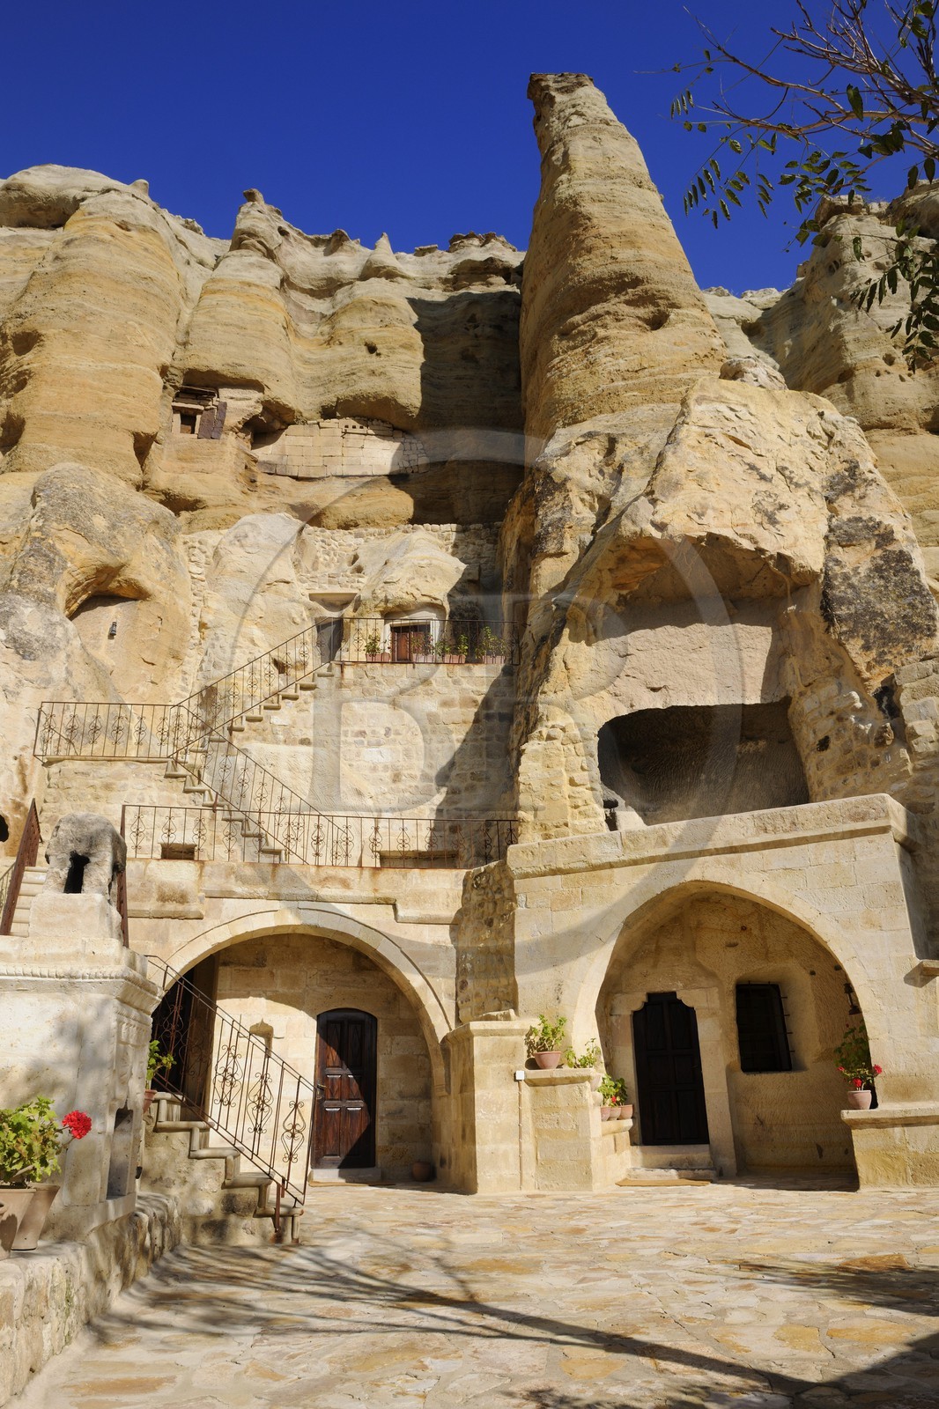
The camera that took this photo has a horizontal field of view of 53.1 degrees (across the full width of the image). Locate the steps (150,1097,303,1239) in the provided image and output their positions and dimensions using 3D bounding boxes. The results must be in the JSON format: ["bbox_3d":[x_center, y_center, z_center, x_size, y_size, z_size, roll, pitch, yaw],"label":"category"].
[{"bbox_3d":[-2.118,4.031,8.198,1.360,1.080,1.050,3,-25,-7],"label":"steps"}]

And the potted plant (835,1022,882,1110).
[{"bbox_3d":[4.221,3.929,10.233,0.460,0.890,0.440,-8,-24,14],"label":"potted plant"}]

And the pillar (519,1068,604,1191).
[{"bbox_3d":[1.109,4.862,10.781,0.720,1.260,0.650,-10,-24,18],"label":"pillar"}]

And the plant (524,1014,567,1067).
[{"bbox_3d":[0.922,3.991,11.136,0.500,0.610,0.460,-6,-23,9],"label":"plant"}]

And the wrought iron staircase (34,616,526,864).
[{"bbox_3d":[-2.612,0.315,14.634,7.280,4.680,1.872,2,-20,-11],"label":"wrought iron staircase"}]

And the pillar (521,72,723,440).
[{"bbox_3d":[3.827,-12.107,25.721,4.680,13.520,4.576,-2,-20,0],"label":"pillar"}]

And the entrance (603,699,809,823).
[{"bbox_3d":[3.677,1.167,14.918,3.328,2.392,1.872,-6,-20,11],"label":"entrance"}]

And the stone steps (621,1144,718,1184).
[{"bbox_3d":[2.407,5.488,11.227,1.020,0.390,0.500,-11,-25,20],"label":"stone steps"}]

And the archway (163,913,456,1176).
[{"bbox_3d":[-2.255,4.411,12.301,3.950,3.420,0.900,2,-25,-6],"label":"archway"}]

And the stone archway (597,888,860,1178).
[{"bbox_3d":[3.334,4.217,12.318,3.172,3.640,1.040,-9,-21,19],"label":"stone archway"}]

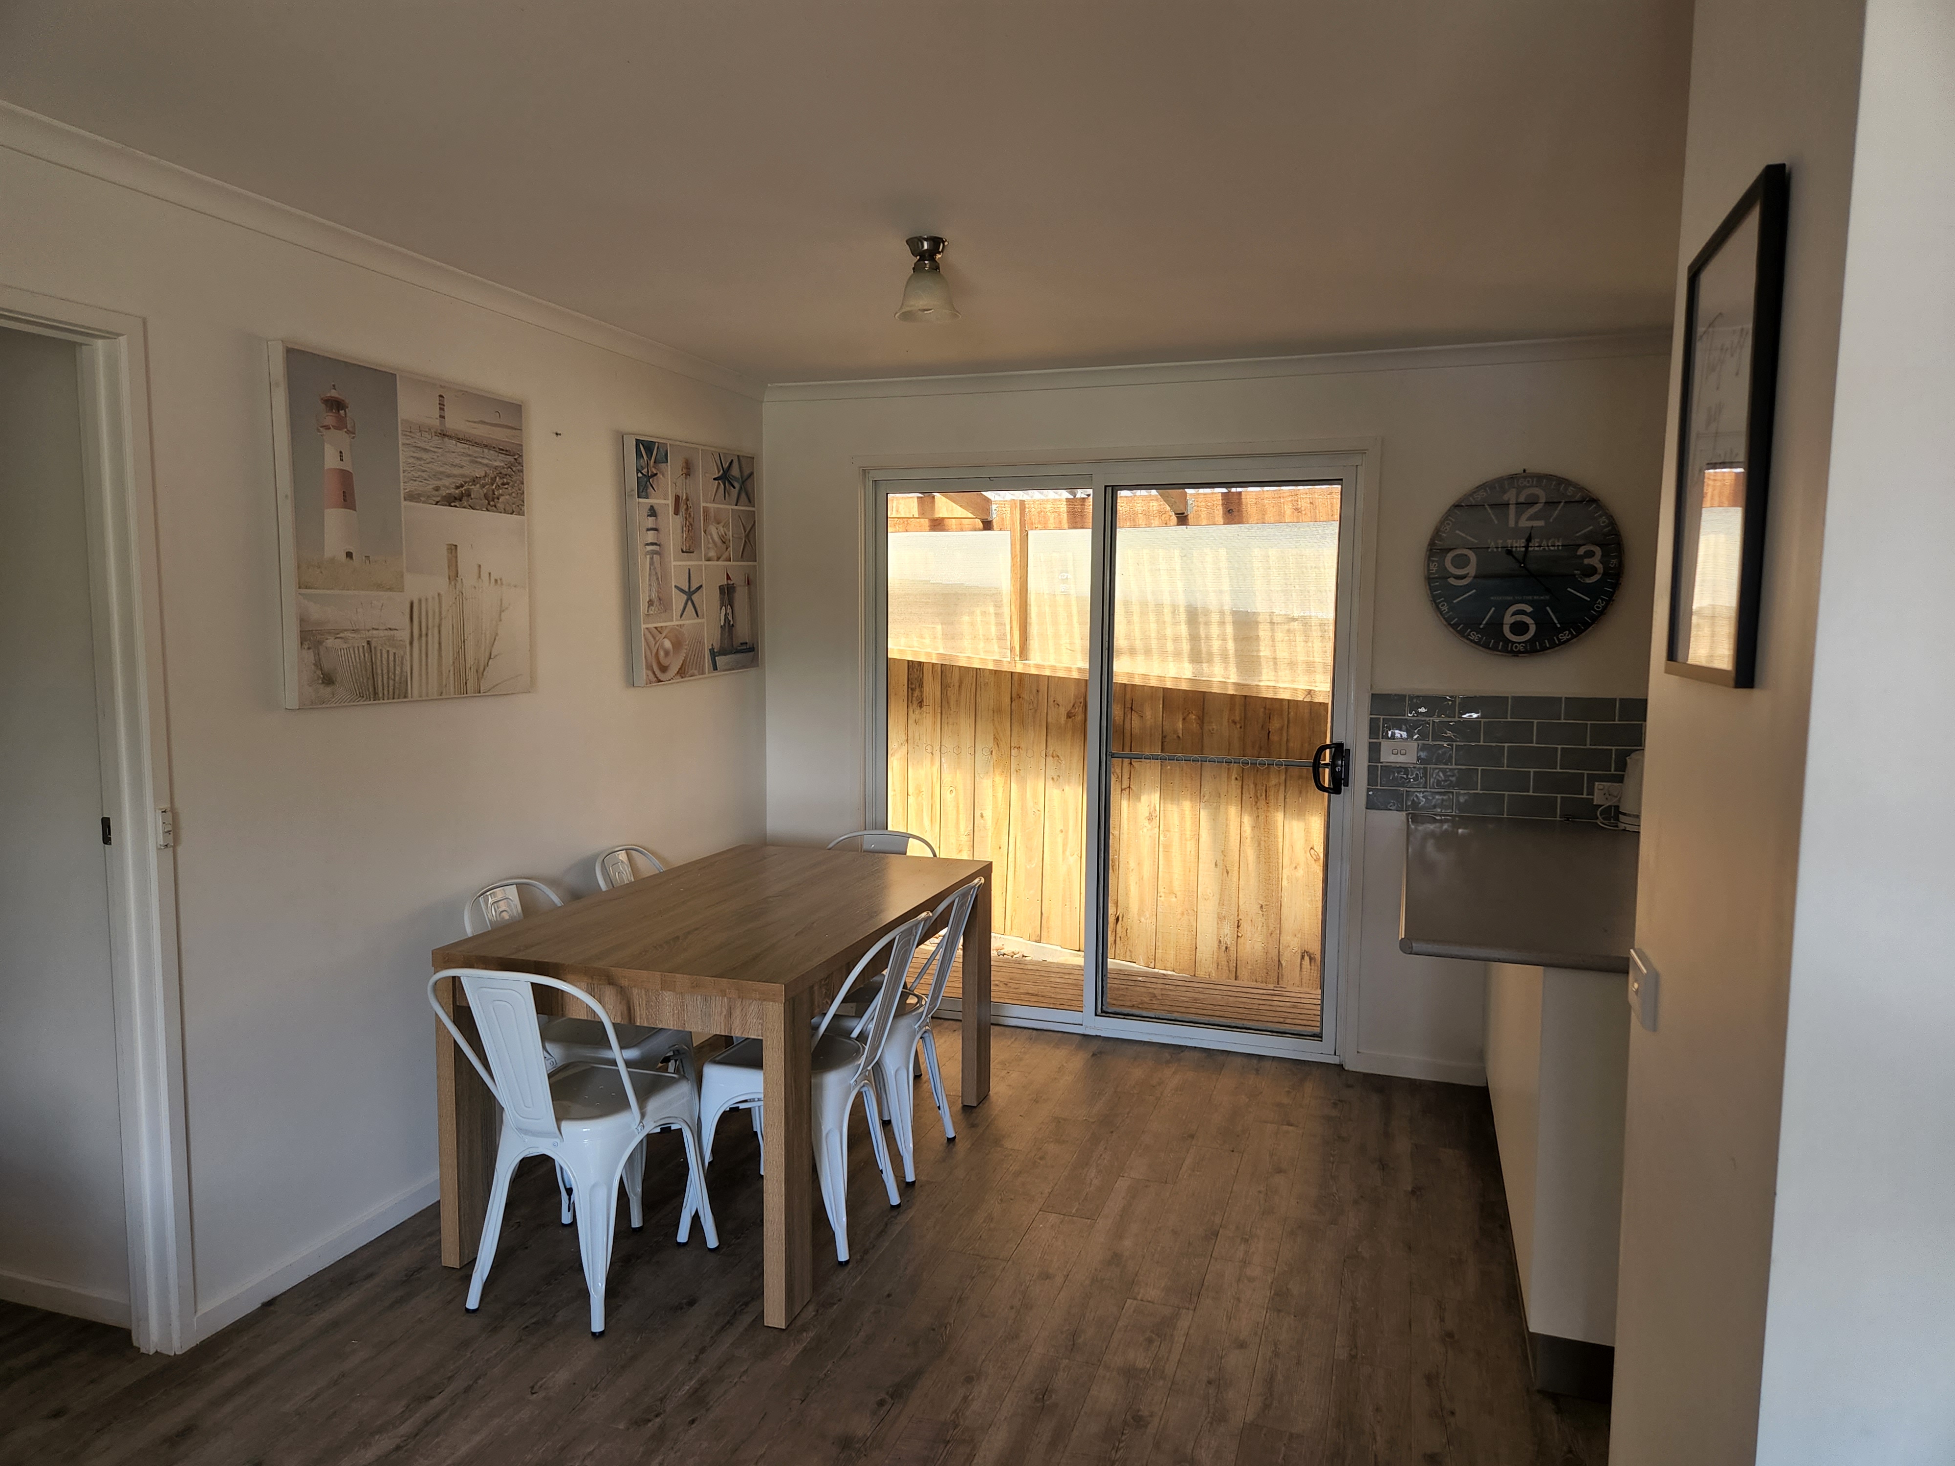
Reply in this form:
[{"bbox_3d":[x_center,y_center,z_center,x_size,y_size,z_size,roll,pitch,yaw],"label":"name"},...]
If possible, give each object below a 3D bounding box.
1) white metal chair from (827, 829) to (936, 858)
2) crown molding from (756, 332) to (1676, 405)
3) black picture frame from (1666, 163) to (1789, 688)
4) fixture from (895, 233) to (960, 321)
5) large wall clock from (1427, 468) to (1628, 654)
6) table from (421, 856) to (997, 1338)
[{"bbox_3d":[-0.398,0.744,4.180,0.440,0.820,0.460,2,6,18],"label":"white metal chair"},{"bbox_3d":[0.647,-1.219,4.399,3.081,0.060,0.060,2,6,18],"label":"crown molding"},{"bbox_3d":[0.753,-0.283,1.322,0.018,0.459,0.345,2,6,18],"label":"black picture frame"},{"bbox_3d":[-0.116,-1.041,2.989,0.163,0.168,0.163,1,5,0],"label":"fixture"},{"bbox_3d":[1.729,-0.528,4.110,0.580,0.580,0.030,2,6,18],"label":"large wall clock"},{"bbox_3d":[-0.598,0.829,3.584,0.892,0.752,1.465,2,6,18],"label":"table"}]

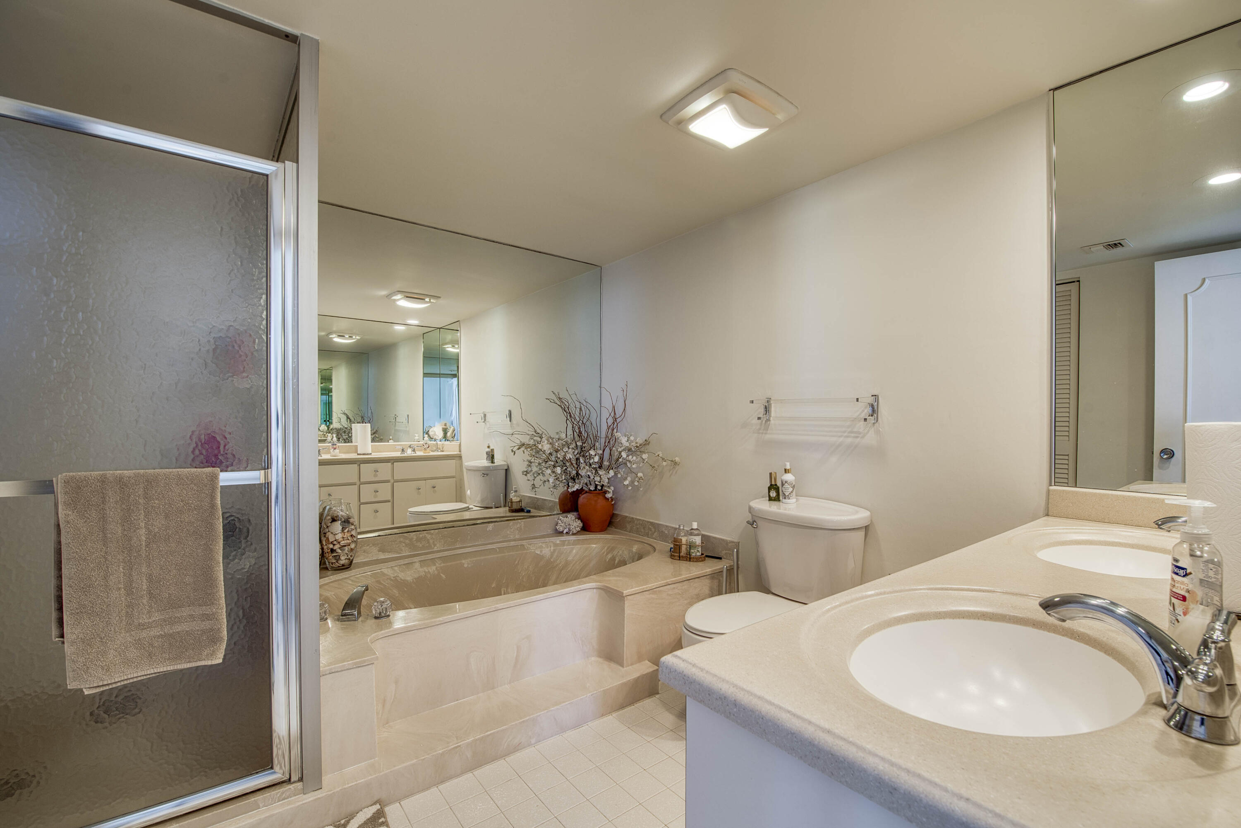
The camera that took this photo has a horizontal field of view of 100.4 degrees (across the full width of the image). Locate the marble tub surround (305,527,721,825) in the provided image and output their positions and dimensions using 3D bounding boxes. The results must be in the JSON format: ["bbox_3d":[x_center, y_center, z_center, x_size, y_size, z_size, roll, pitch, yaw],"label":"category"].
[{"bbox_3d":[-0.466,0.925,2.408,1.876,0.400,1.240,1,-1,-37],"label":"marble tub surround"}]

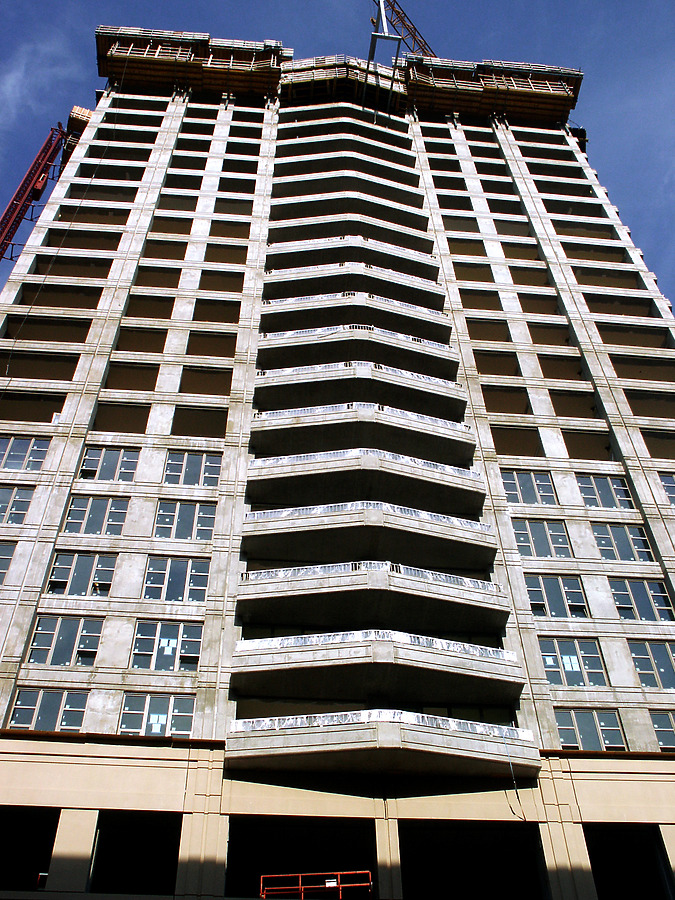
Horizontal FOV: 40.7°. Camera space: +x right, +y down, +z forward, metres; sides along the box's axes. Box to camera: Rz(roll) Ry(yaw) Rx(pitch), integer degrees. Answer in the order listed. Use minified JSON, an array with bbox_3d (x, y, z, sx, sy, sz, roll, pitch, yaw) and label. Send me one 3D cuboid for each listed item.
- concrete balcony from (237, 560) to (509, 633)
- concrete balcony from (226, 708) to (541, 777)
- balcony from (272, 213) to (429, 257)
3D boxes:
[{"bbox_3d":[1.303,5.052,32.109,9.551,1.278,1.910,3,-49,-4],"label":"concrete balcony"},{"bbox_3d":[1.405,9.026,27.584,9.535,1.285,2.184,3,-49,-4],"label":"concrete balcony"},{"bbox_3d":[0.809,-12.376,52.415,9.496,0.887,2.184,3,-49,-4],"label":"balcony"}]

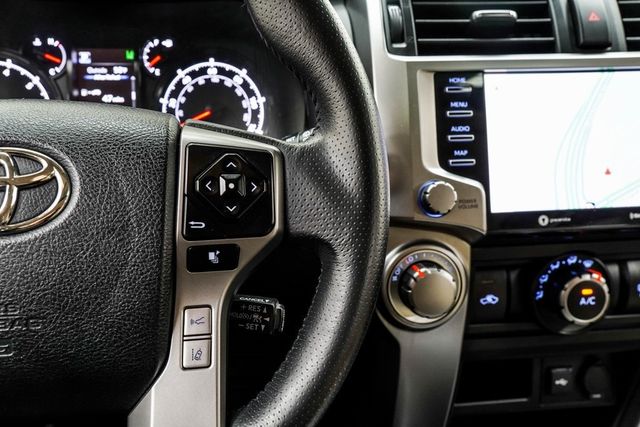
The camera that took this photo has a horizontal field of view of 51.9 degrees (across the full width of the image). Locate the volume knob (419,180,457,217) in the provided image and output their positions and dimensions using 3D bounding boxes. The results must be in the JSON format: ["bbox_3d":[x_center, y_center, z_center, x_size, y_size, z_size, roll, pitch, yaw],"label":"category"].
[{"bbox_3d":[0.083,-0.010,0.457,0.025,0.025,0.013,-3,0,-9],"label":"volume knob"}]

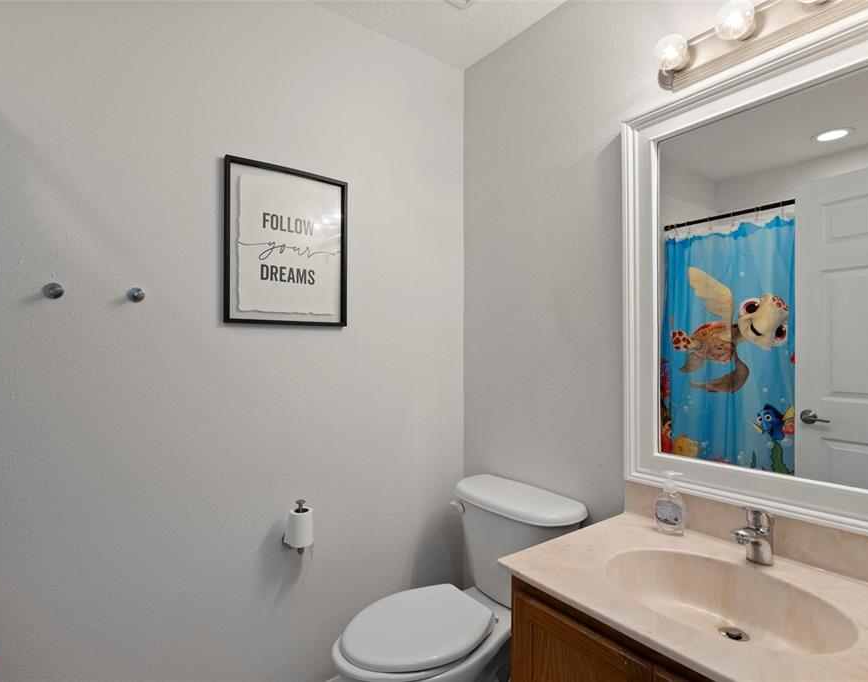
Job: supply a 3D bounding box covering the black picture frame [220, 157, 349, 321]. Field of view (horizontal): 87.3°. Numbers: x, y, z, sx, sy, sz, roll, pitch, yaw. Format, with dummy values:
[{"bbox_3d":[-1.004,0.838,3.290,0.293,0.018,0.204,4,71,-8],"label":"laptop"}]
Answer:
[{"bbox_3d":[-0.479,-0.311,1.516,0.403,0.516,0.024,1,-1,-36],"label":"black picture frame"}]

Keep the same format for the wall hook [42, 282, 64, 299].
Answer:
[{"bbox_3d":[-0.965,-0.127,1.154,0.037,0.037,0.042,1,-1,-36],"label":"wall hook"}]

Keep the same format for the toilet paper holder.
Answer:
[{"bbox_3d":[-0.437,0.596,1.473,0.078,0.172,0.116,1,-1,-36],"label":"toilet paper holder"}]

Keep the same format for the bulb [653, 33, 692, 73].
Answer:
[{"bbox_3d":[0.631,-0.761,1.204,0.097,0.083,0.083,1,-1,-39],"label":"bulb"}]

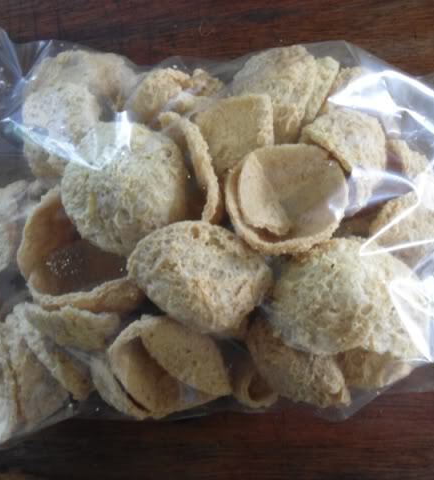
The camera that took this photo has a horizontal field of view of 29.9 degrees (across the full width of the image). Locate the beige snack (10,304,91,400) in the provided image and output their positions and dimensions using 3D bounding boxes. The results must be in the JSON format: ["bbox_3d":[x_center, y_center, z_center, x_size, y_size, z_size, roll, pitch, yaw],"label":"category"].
[{"bbox_3d":[-0.064,0.044,0.318,0.024,0.034,0.043,-30,83,-4],"label":"beige snack"}]

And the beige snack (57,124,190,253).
[{"bbox_3d":[-0.042,-0.023,0.368,0.053,0.028,0.054,0,80,-1],"label":"beige snack"}]

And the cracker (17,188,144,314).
[{"bbox_3d":[-0.062,0.004,0.375,0.054,0.034,0.052,20,80,2],"label":"cracker"}]

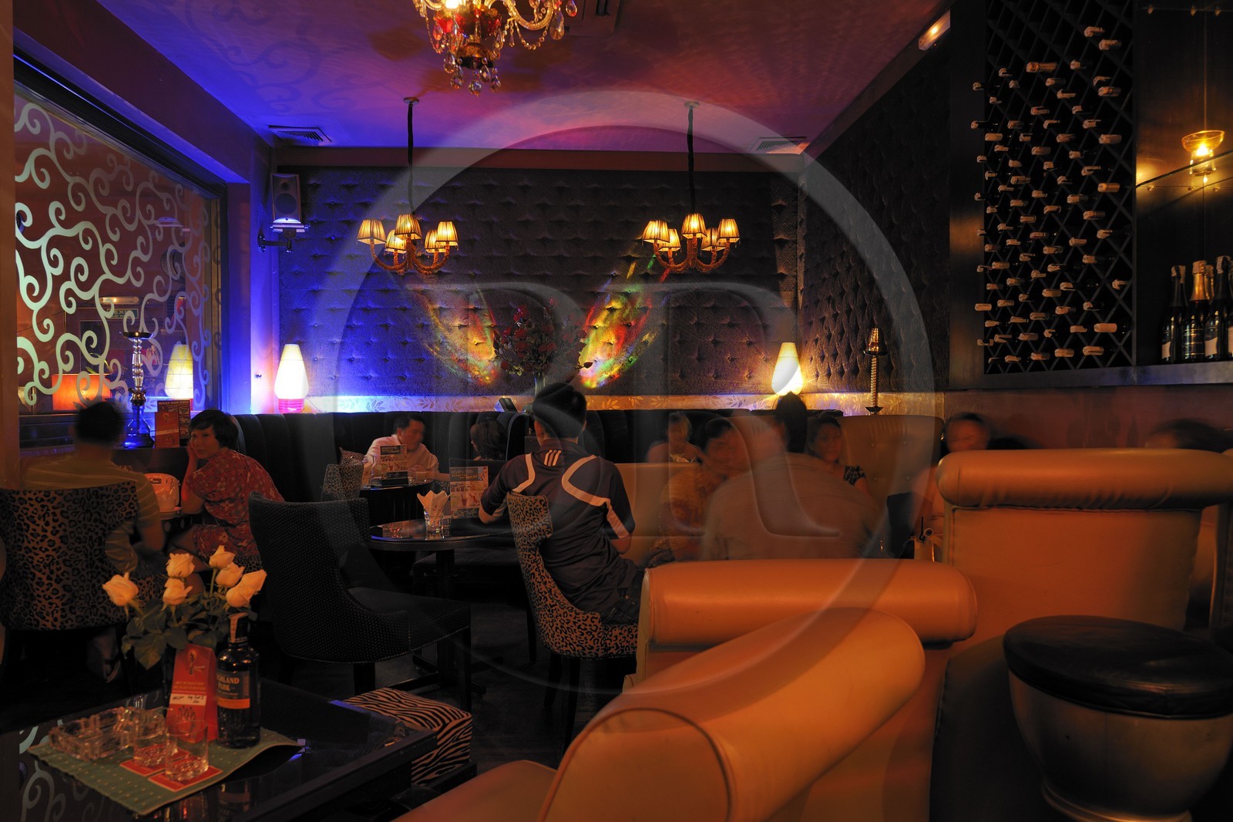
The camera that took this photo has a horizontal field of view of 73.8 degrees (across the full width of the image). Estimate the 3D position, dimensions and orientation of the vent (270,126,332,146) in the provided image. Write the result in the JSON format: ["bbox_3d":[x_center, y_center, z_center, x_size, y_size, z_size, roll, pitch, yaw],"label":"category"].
[{"bbox_3d":[-2.294,-2.020,6.012,0.360,0.040,0.390,0,1,-4],"label":"vent"}]

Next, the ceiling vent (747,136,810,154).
[{"bbox_3d":[1.211,-1.983,6.130,0.380,0.030,0.380,0,1,-3],"label":"ceiling vent"}]

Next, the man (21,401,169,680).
[{"bbox_3d":[-2.197,0.530,3.559,0.530,1.150,0.690,0,1,7],"label":"man"}]

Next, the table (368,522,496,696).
[{"bbox_3d":[-0.783,0.882,3.757,0.710,0.700,0.710,0,1,-3],"label":"table"}]

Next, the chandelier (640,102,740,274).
[{"bbox_3d":[0.477,-1.422,5.250,0.640,1.080,0.630,0,1,-3],"label":"chandelier"}]

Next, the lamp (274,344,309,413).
[{"bbox_3d":[-2.295,-0.231,5.800,0.230,0.490,0.230,0,1,0],"label":"lamp"}]

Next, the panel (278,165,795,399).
[{"bbox_3d":[-0.568,-0.977,6.230,3.920,1.720,0.080,0,1,-3],"label":"panel"}]

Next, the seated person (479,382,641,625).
[{"bbox_3d":[-0.060,0.554,3.400,0.620,1.360,0.780,0,1,35],"label":"seated person"}]

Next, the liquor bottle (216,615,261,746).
[{"bbox_3d":[-0.762,0.539,1.660,0.082,0.253,0.080,0,1,15],"label":"liquor bottle"}]

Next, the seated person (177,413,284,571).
[{"bbox_3d":[-1.890,0.633,4.000,0.680,1.250,0.480,0,0,6],"label":"seated person"}]

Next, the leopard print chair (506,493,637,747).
[{"bbox_3d":[-0.080,0.776,3.240,0.650,0.920,0.540,0,1,-12],"label":"leopard print chair"}]

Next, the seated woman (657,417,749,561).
[{"bbox_3d":[0.560,0.620,3.800,0.750,1.210,0.520,0,1,21],"label":"seated woman"}]

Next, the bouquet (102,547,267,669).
[{"bbox_3d":[-0.957,0.436,1.820,0.340,0.265,0.270,0,0,0],"label":"bouquet"}]

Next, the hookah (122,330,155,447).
[{"bbox_3d":[-2.445,-0.116,4.200,0.145,0.578,0.145,0,1,-4],"label":"hookah"}]

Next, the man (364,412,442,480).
[{"bbox_3d":[-1.350,0.551,5.303,0.520,1.080,0.740,-1,1,-20],"label":"man"}]

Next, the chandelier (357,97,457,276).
[{"bbox_3d":[-1.306,-1.409,5.170,0.650,1.120,0.640,0,1,-3],"label":"chandelier"}]

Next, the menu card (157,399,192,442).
[{"bbox_3d":[-2.424,0.053,4.500,0.178,0.216,0.050,0,0,-12],"label":"menu card"}]

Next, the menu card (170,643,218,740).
[{"bbox_3d":[-0.913,0.603,1.760,0.096,0.200,0.055,0,0,9],"label":"menu card"}]

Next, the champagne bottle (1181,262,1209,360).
[{"bbox_3d":[1.753,-0.293,2.470,0.089,0.312,0.089,0,0,2],"label":"champagne bottle"}]

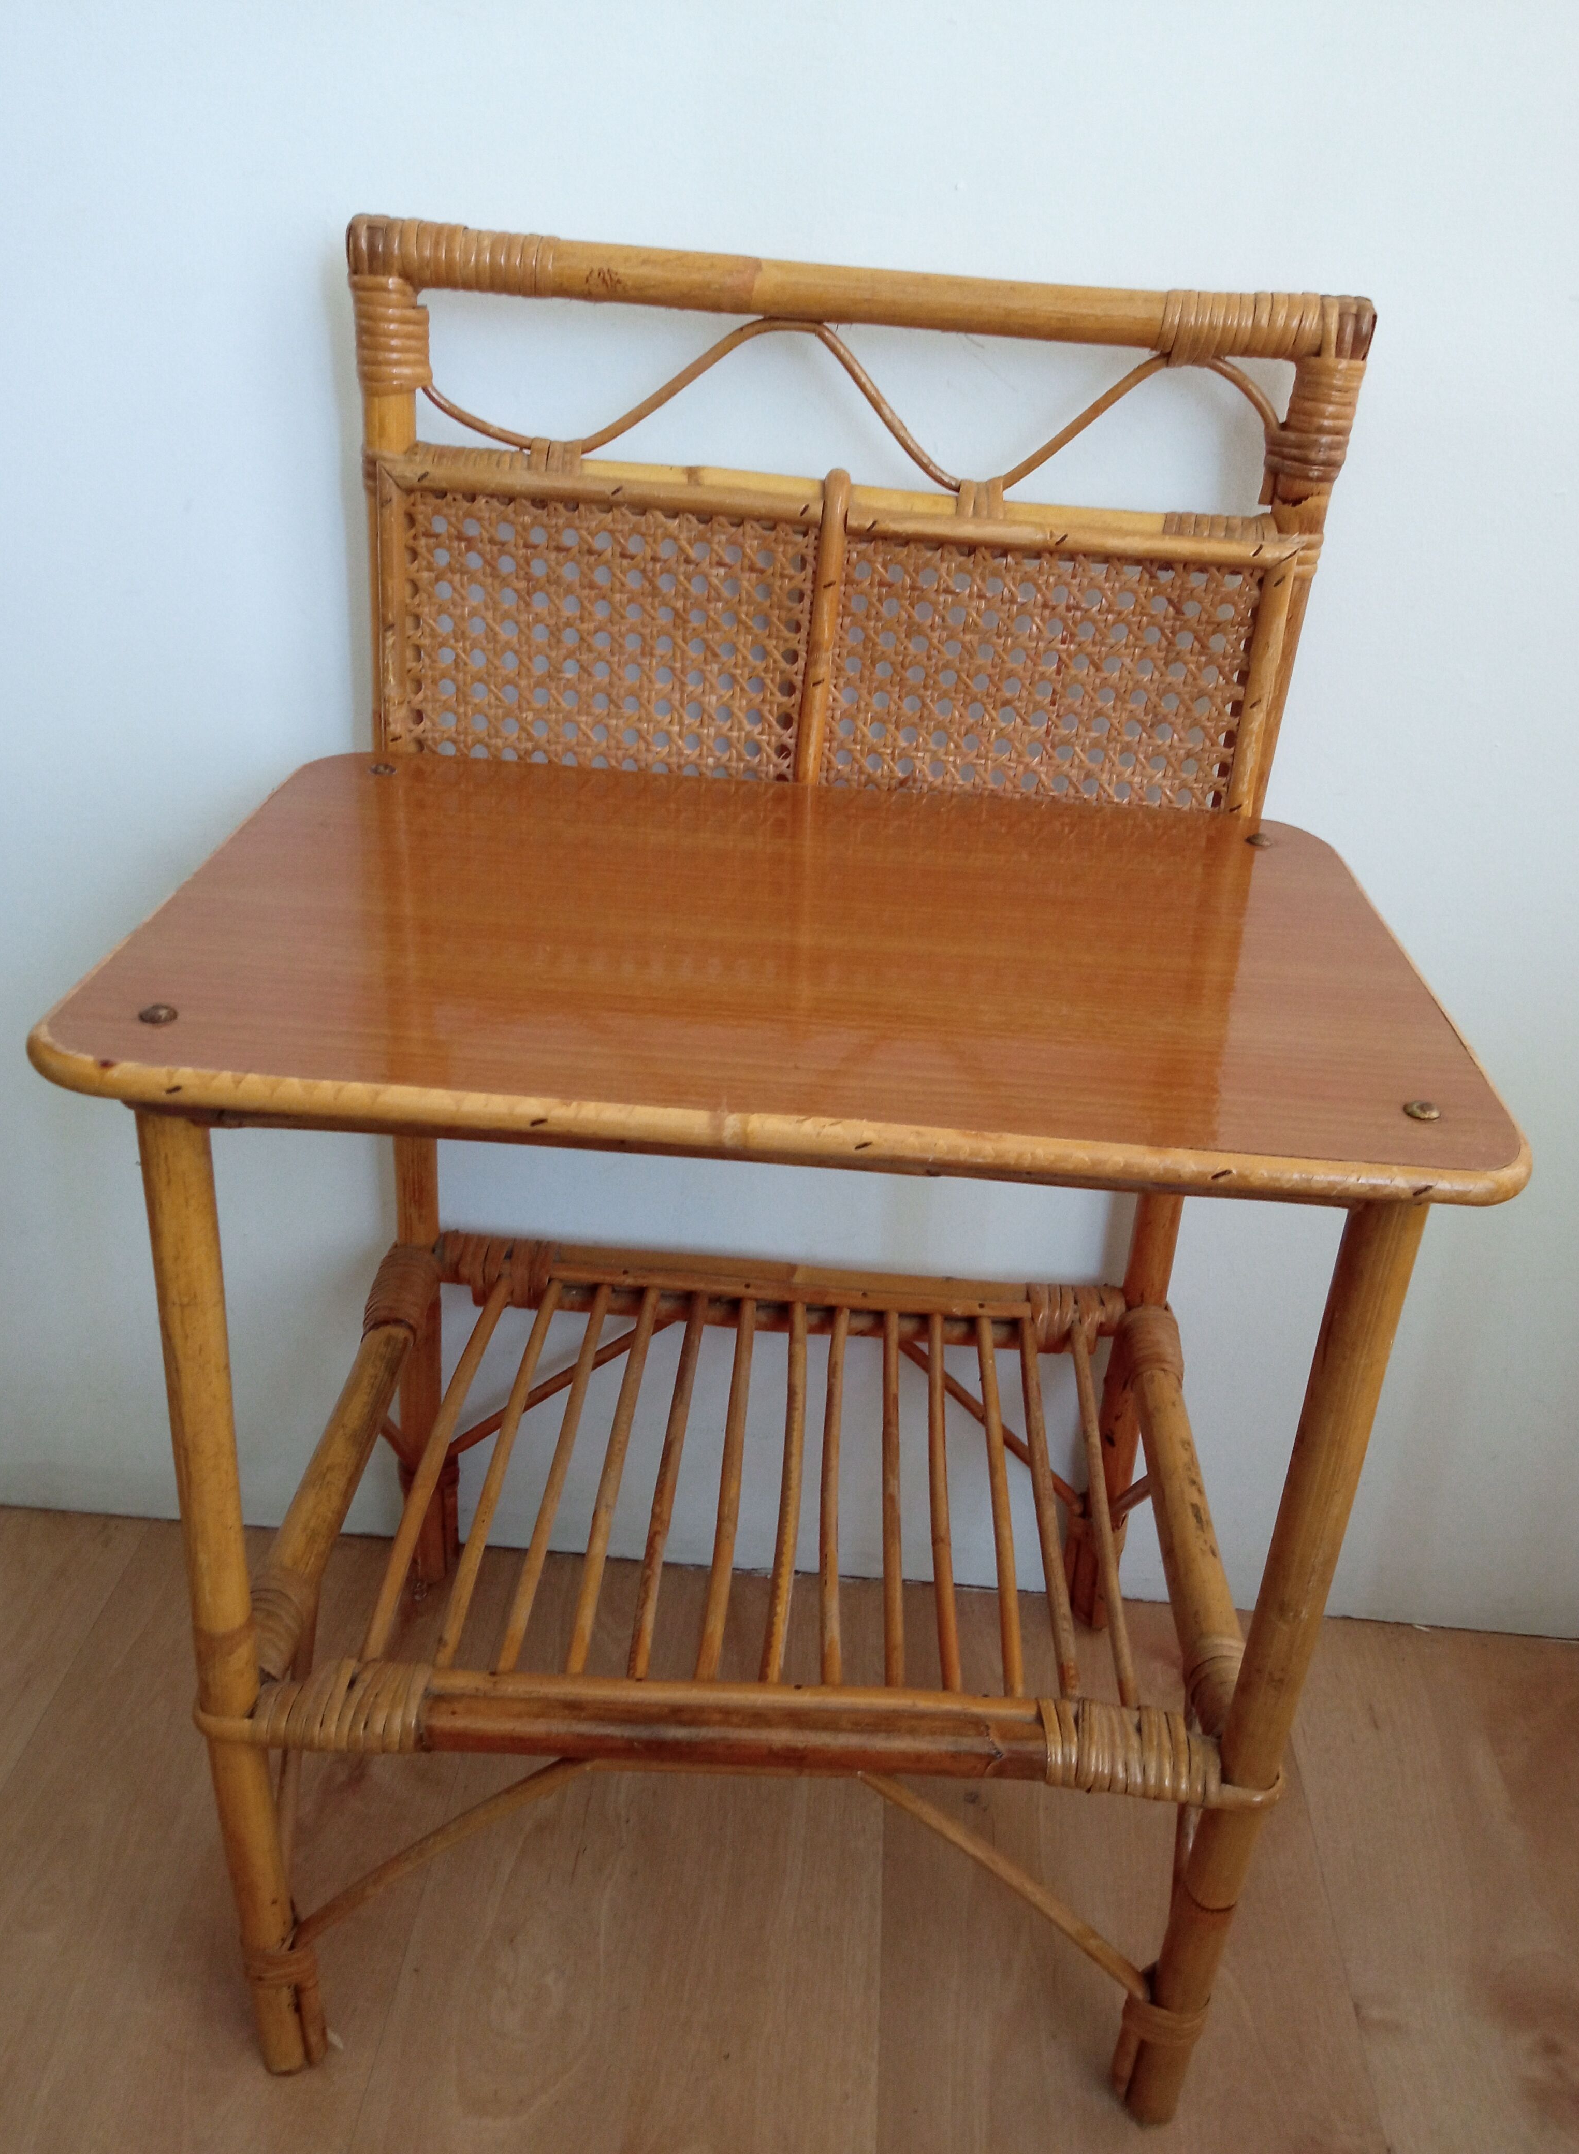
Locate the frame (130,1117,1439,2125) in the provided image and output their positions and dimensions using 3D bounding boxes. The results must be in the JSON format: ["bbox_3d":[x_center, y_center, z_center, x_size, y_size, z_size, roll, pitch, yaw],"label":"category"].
[{"bbox_3d":[-0.009,0.145,0.673,0.365,0.433,0.284,5,27,1],"label":"frame"}]

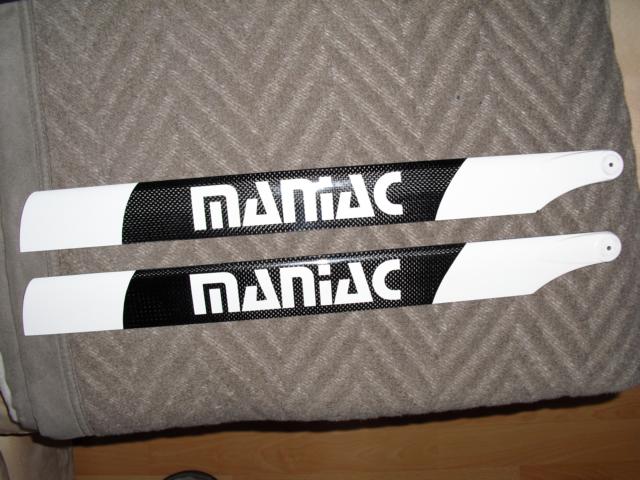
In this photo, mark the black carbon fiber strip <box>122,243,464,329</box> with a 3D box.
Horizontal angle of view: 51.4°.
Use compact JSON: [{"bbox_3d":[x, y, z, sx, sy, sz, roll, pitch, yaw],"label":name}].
[{"bbox_3d":[-0.026,0.045,0.663,0.345,0.009,0.059,-5,96,0],"label":"black carbon fiber strip"}]

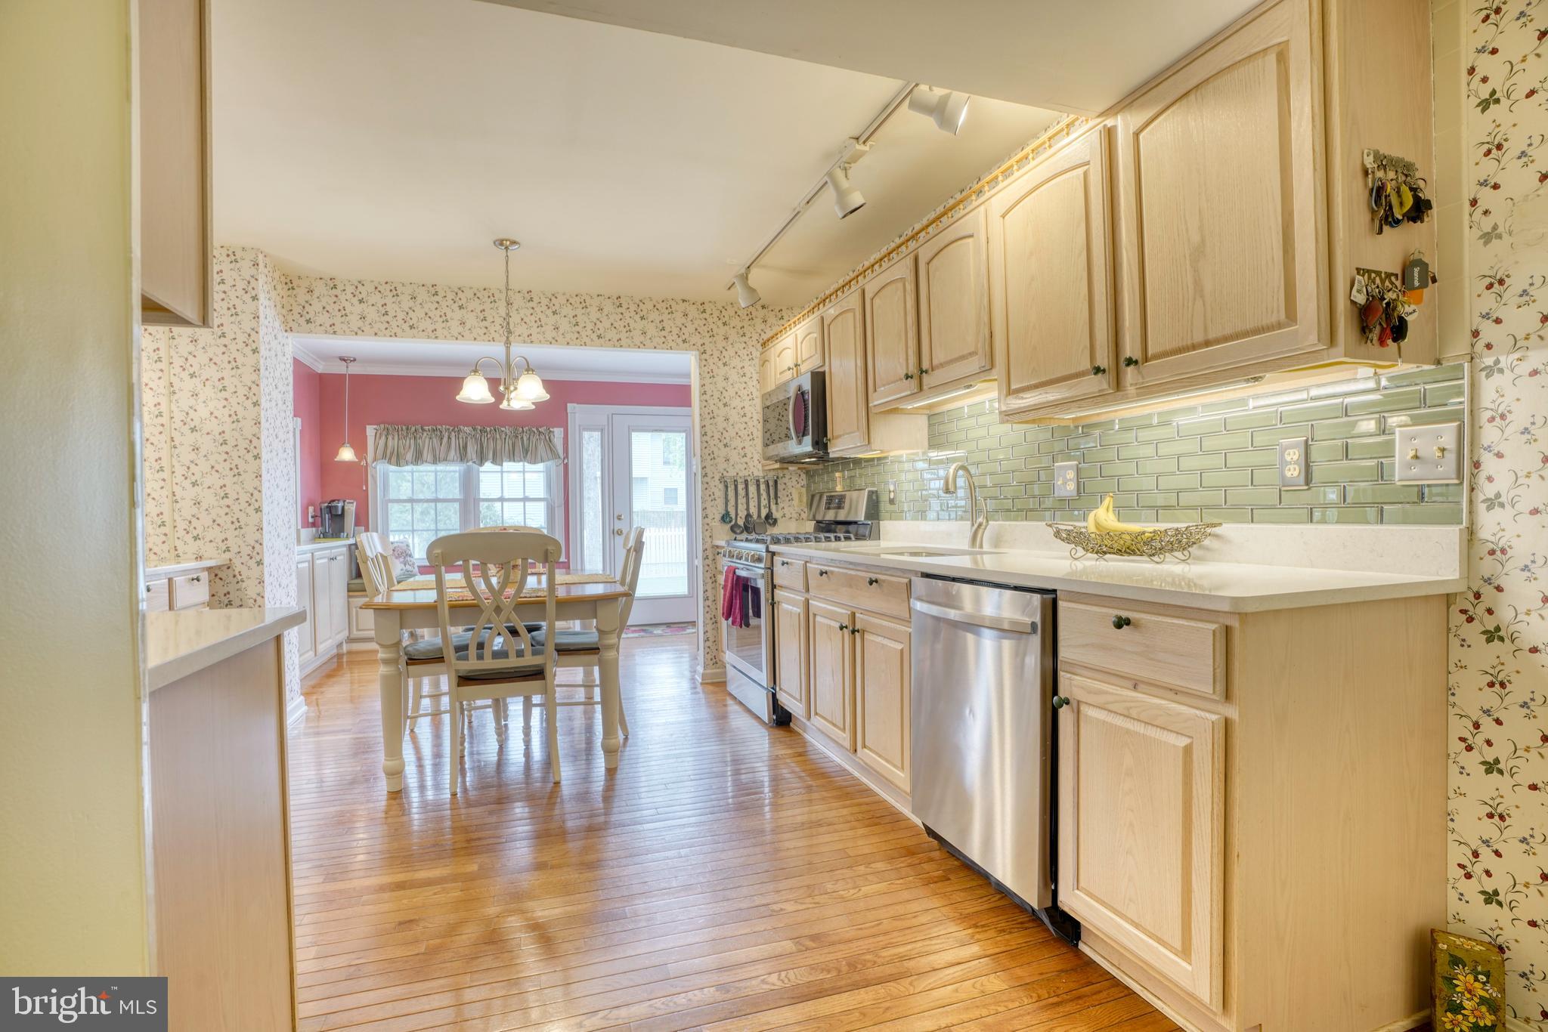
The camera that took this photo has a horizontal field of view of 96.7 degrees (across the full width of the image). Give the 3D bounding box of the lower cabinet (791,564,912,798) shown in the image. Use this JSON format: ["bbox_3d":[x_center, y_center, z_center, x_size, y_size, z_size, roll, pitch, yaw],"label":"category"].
[{"bbox_3d":[0.582,0.624,2.785,0.610,0.880,0.900,-1,0,-20],"label":"lower cabinet"}]

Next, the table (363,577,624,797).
[{"bbox_3d":[-1.297,0.703,3.393,1.010,0.743,1.435,-1,0,-19],"label":"table"}]

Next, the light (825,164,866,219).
[{"bbox_3d":[0.280,-1.255,2.658,0.150,0.190,0.120,-1,0,-26],"label":"light"}]

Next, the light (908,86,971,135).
[{"bbox_3d":[0.504,-1.233,2.093,0.163,0.124,0.119,20,1,4],"label":"light"}]

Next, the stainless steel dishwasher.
[{"bbox_3d":[0.789,0.623,1.975,0.624,0.866,0.589,-1,0,-19],"label":"stainless steel dishwasher"}]

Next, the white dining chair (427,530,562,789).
[{"bbox_3d":[-1.189,0.582,2.972,0.490,1.010,0.550,-1,0,-20],"label":"white dining chair"}]

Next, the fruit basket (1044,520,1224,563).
[{"bbox_3d":[1.034,0.080,2.001,0.450,0.110,0.230,-1,0,40],"label":"fruit basket"}]

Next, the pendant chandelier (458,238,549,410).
[{"bbox_3d":[-1.326,-0.937,3.370,0.460,0.850,0.440,-1,0,-20],"label":"pendant chandelier"}]

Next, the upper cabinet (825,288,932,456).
[{"bbox_3d":[0.497,-0.689,3.389,0.340,0.740,0.460,-1,0,-20],"label":"upper cabinet"}]

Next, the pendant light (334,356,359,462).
[{"bbox_3d":[-3.492,-0.863,5.636,0.195,0.830,0.195,-1,0,-20],"label":"pendant light"}]

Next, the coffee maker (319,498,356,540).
[{"bbox_3d":[-3.543,0.045,5.573,0.277,0.317,0.247,-1,0,44],"label":"coffee maker"}]

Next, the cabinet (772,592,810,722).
[{"bbox_3d":[0.315,0.649,3.348,0.495,0.574,0.436,-1,0,-19],"label":"cabinet"}]

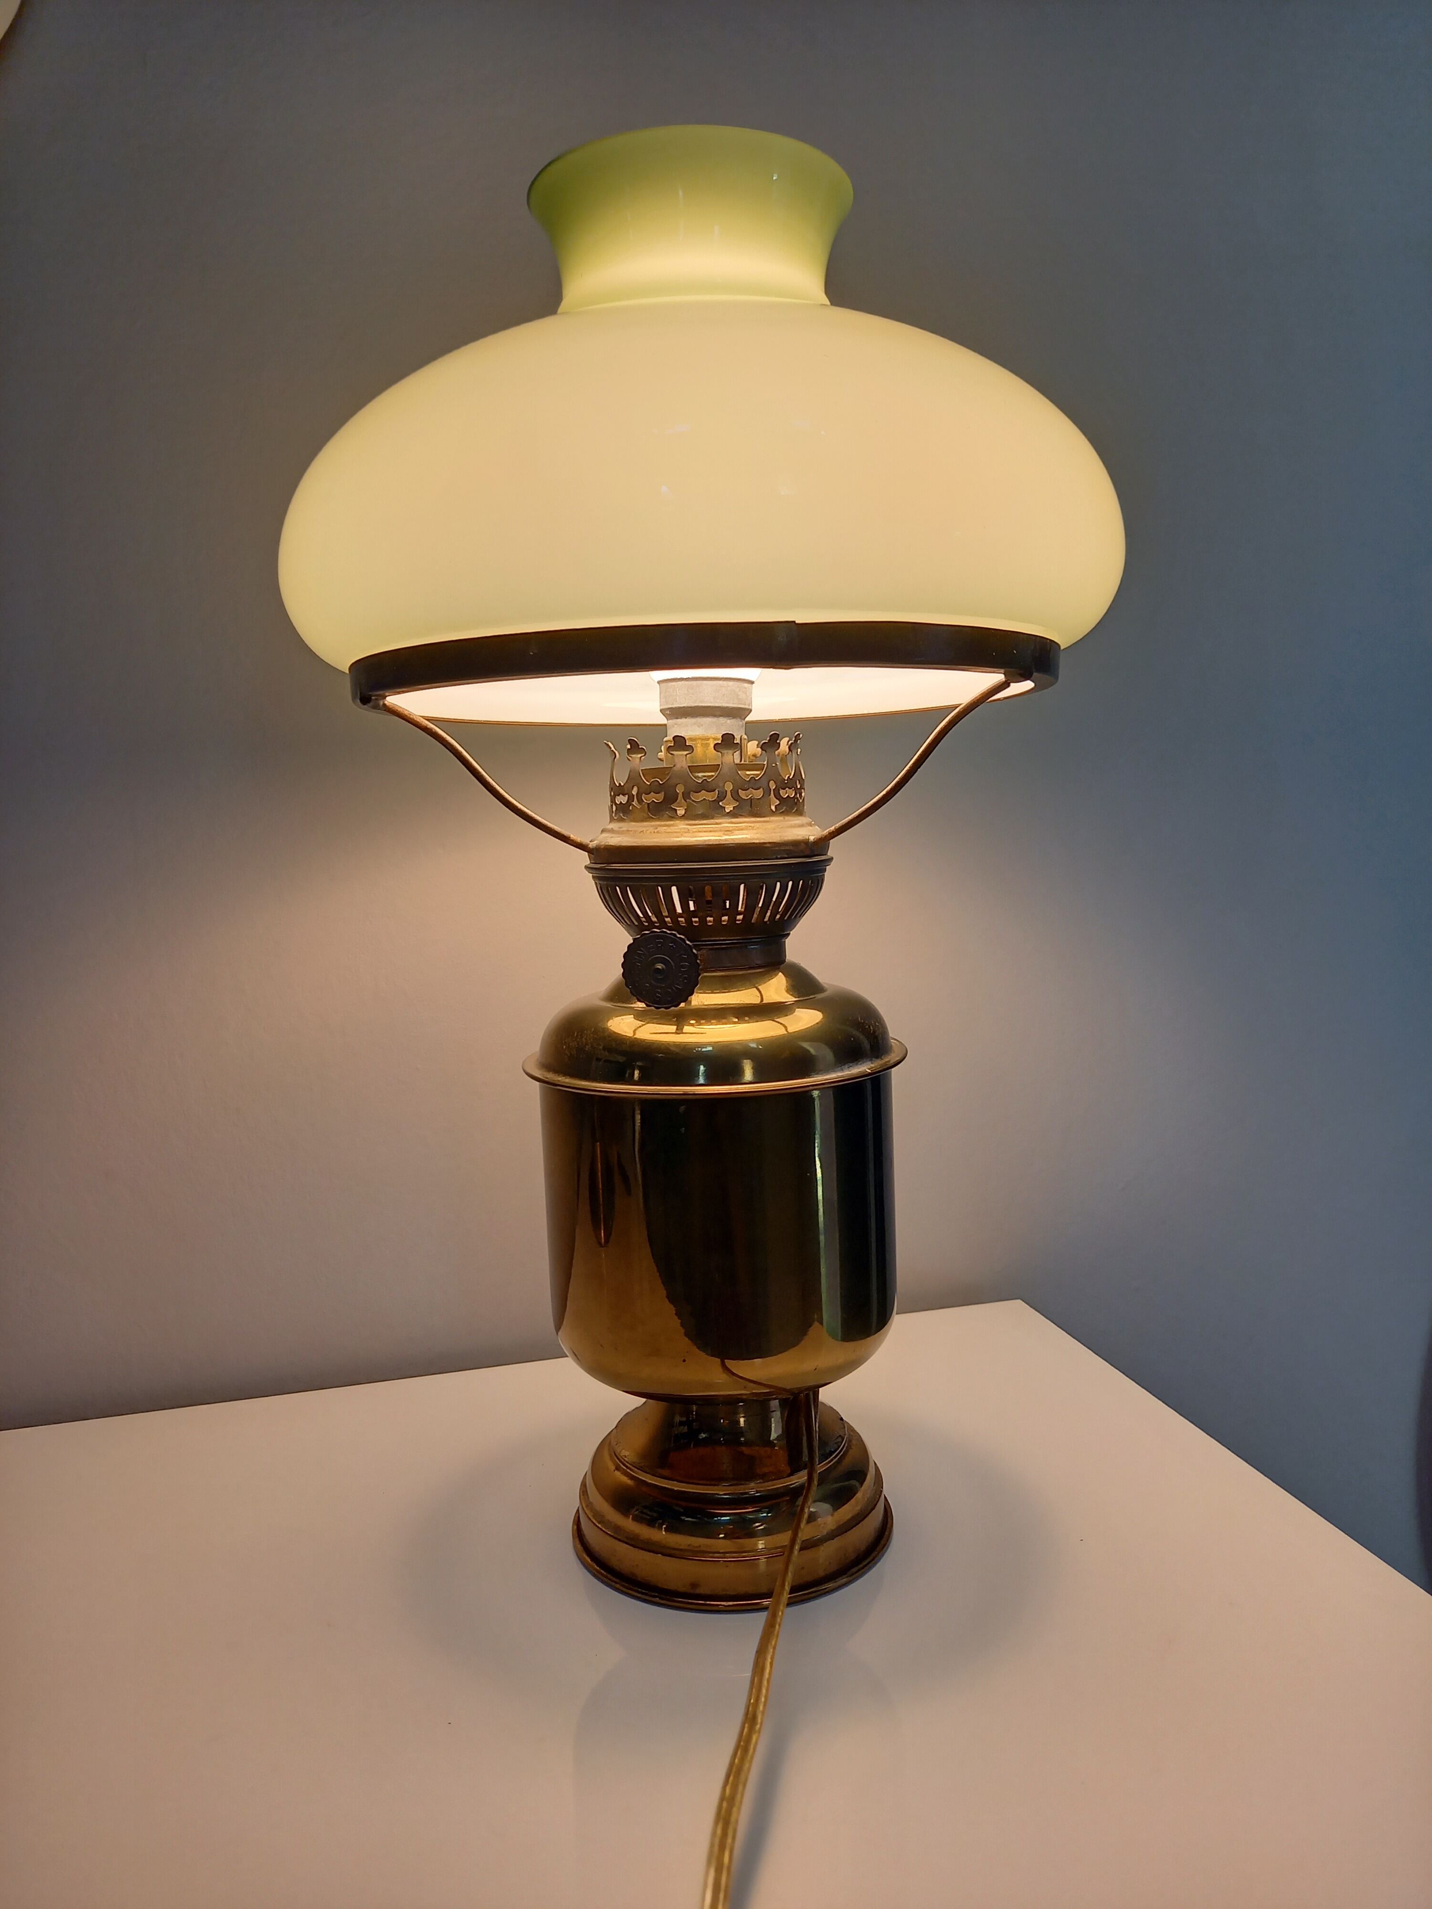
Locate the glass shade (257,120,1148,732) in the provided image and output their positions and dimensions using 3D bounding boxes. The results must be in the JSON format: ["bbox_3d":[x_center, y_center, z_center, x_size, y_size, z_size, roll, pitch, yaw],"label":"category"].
[{"bbox_3d":[-0.005,-0.146,0.408,0.242,0.144,0.242,-2,6,0],"label":"glass shade"}]

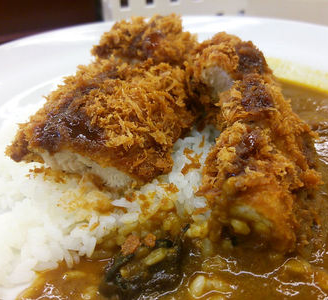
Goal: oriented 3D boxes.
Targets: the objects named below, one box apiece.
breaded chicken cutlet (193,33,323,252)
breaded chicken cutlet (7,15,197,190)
[{"bbox_3d":[0.045,-0.018,0.186,0.047,0.050,0.125,-1,32,0],"label":"breaded chicken cutlet"},{"bbox_3d":[-0.029,-0.044,0.210,0.083,0.050,0.129,6,33,11],"label":"breaded chicken cutlet"}]

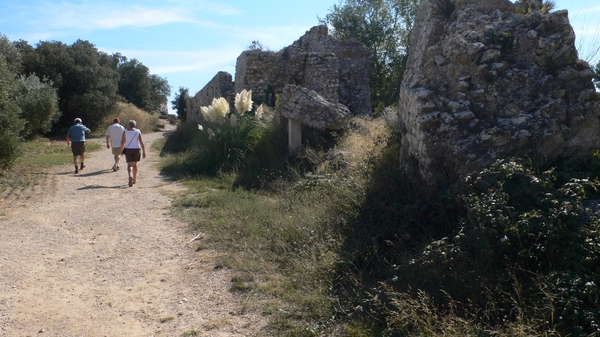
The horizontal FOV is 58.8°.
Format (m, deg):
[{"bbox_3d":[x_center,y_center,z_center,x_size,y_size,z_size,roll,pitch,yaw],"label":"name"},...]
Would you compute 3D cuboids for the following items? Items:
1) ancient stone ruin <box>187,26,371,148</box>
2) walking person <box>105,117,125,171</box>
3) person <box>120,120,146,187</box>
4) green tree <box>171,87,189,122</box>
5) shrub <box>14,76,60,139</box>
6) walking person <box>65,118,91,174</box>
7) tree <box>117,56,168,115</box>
[{"bbox_3d":[-1.700,-3.500,28.000,7.200,5.400,14.000,-1,4,-16],"label":"ancient stone ruin"},{"bbox_3d":[-5.904,-0.770,17.100,0.660,1.720,0.480,-1,4,-16],"label":"walking person"},{"bbox_3d":[-4.124,-0.367,13.200,0.620,1.650,0.500,-1,4,-15],"label":"person"},{"bbox_3d":[-9.949,-5.284,44.000,1.500,3.100,1.500,-1,4,-12],"label":"green tree"},{"bbox_3d":[-12.609,-2.919,25.500,2.500,3.200,2.400,-2,4,-27],"label":"shrub"},{"bbox_3d":[-6.941,-0.711,16.700,0.700,1.730,0.520,-1,4,-16],"label":"walking person"},{"bbox_3d":[-13.300,-6.502,45.000,4.800,5.600,4.600,-1,4,-18],"label":"tree"}]

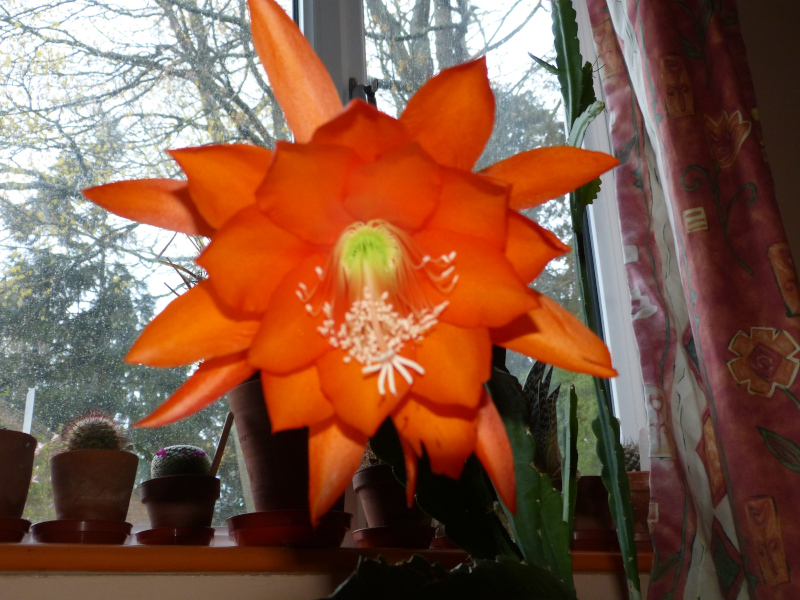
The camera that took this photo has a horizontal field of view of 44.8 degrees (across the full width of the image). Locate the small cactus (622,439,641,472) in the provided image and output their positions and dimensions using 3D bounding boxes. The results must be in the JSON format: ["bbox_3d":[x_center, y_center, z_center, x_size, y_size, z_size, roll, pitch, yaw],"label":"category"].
[{"bbox_3d":[0.299,0.205,1.280,0.040,0.046,0.040,-3,-20,0],"label":"small cactus"}]

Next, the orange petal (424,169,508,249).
[{"bbox_3d":[0.022,-0.031,0.331,0.029,0.014,0.040,46,-47,-8],"label":"orange petal"}]

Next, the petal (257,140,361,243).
[{"bbox_3d":[-0.031,-0.036,0.330,0.030,0.014,0.047,-33,-47,6],"label":"petal"}]

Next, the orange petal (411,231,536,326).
[{"bbox_3d":[0.025,-0.008,0.333,0.049,0.032,0.015,25,12,27],"label":"orange petal"}]

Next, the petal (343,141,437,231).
[{"bbox_3d":[-0.003,-0.038,0.329,0.032,0.015,0.043,5,-39,-1],"label":"petal"}]

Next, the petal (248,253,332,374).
[{"bbox_3d":[-0.037,0.004,0.335,0.029,0.048,0.014,37,-24,-7],"label":"petal"}]

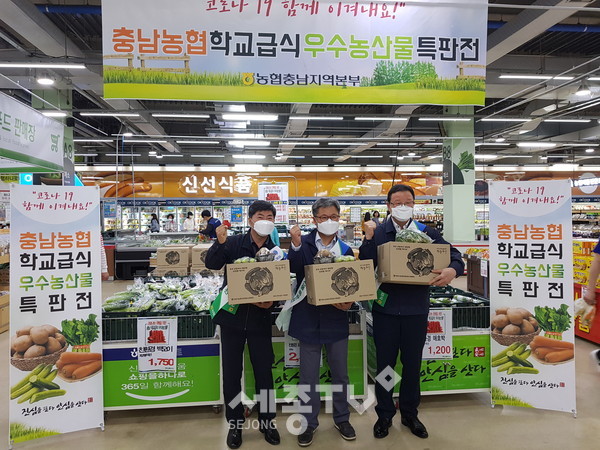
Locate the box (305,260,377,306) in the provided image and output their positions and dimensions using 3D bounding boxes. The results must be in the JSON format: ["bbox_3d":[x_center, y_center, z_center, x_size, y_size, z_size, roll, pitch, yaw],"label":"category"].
[{"bbox_3d":[0.260,0.373,2.930,0.390,0.247,0.255,-4,-6,-12],"label":"box"}]

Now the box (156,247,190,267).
[{"bbox_3d":[-1.560,0.415,5.640,0.390,0.247,0.255,0,1,-2],"label":"box"}]

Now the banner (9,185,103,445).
[{"bbox_3d":[-1.773,0.632,3.290,0.600,1.840,0.100,-1,-3,-15],"label":"banner"}]

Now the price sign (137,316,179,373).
[{"bbox_3d":[-1.080,0.911,3.430,0.300,0.420,0.012,0,1,-9],"label":"price sign"}]

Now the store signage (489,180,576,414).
[{"bbox_3d":[1.840,0.550,3.600,0.600,1.830,0.100,0,-3,13],"label":"store signage"}]

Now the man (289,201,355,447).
[{"bbox_3d":[0.155,0.655,3.160,0.510,1.690,0.460,-1,1,-2],"label":"man"}]

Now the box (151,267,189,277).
[{"bbox_3d":[-1.565,0.662,5.640,0.390,0.247,0.255,0,1,-2],"label":"box"}]

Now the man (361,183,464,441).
[{"bbox_3d":[0.780,0.605,3.220,0.700,1.780,0.480,-1,1,6],"label":"man"}]

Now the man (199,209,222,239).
[{"bbox_3d":[-2.050,0.510,10.300,0.500,1.680,0.500,0,1,18],"label":"man"}]

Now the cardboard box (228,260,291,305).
[{"bbox_3d":[-0.259,0.364,2.920,0.390,0.247,0.255,-4,-3,-4],"label":"cardboard box"}]

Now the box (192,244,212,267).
[{"bbox_3d":[-1.135,0.412,5.660,0.390,0.247,0.255,0,1,0],"label":"box"}]

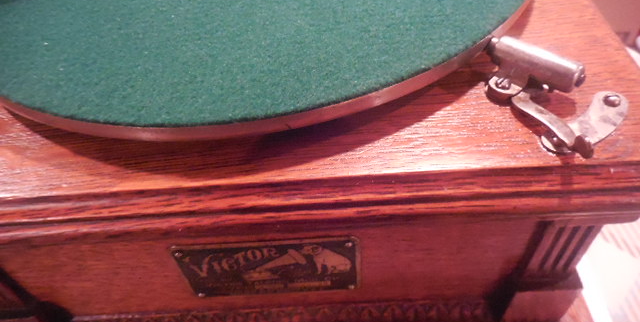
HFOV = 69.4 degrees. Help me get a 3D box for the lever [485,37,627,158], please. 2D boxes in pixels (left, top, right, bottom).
[{"bbox_3d":[0.080,-0.025,0.145,0.034,0.020,0.045,-22,50,-13],"label":"lever"}]

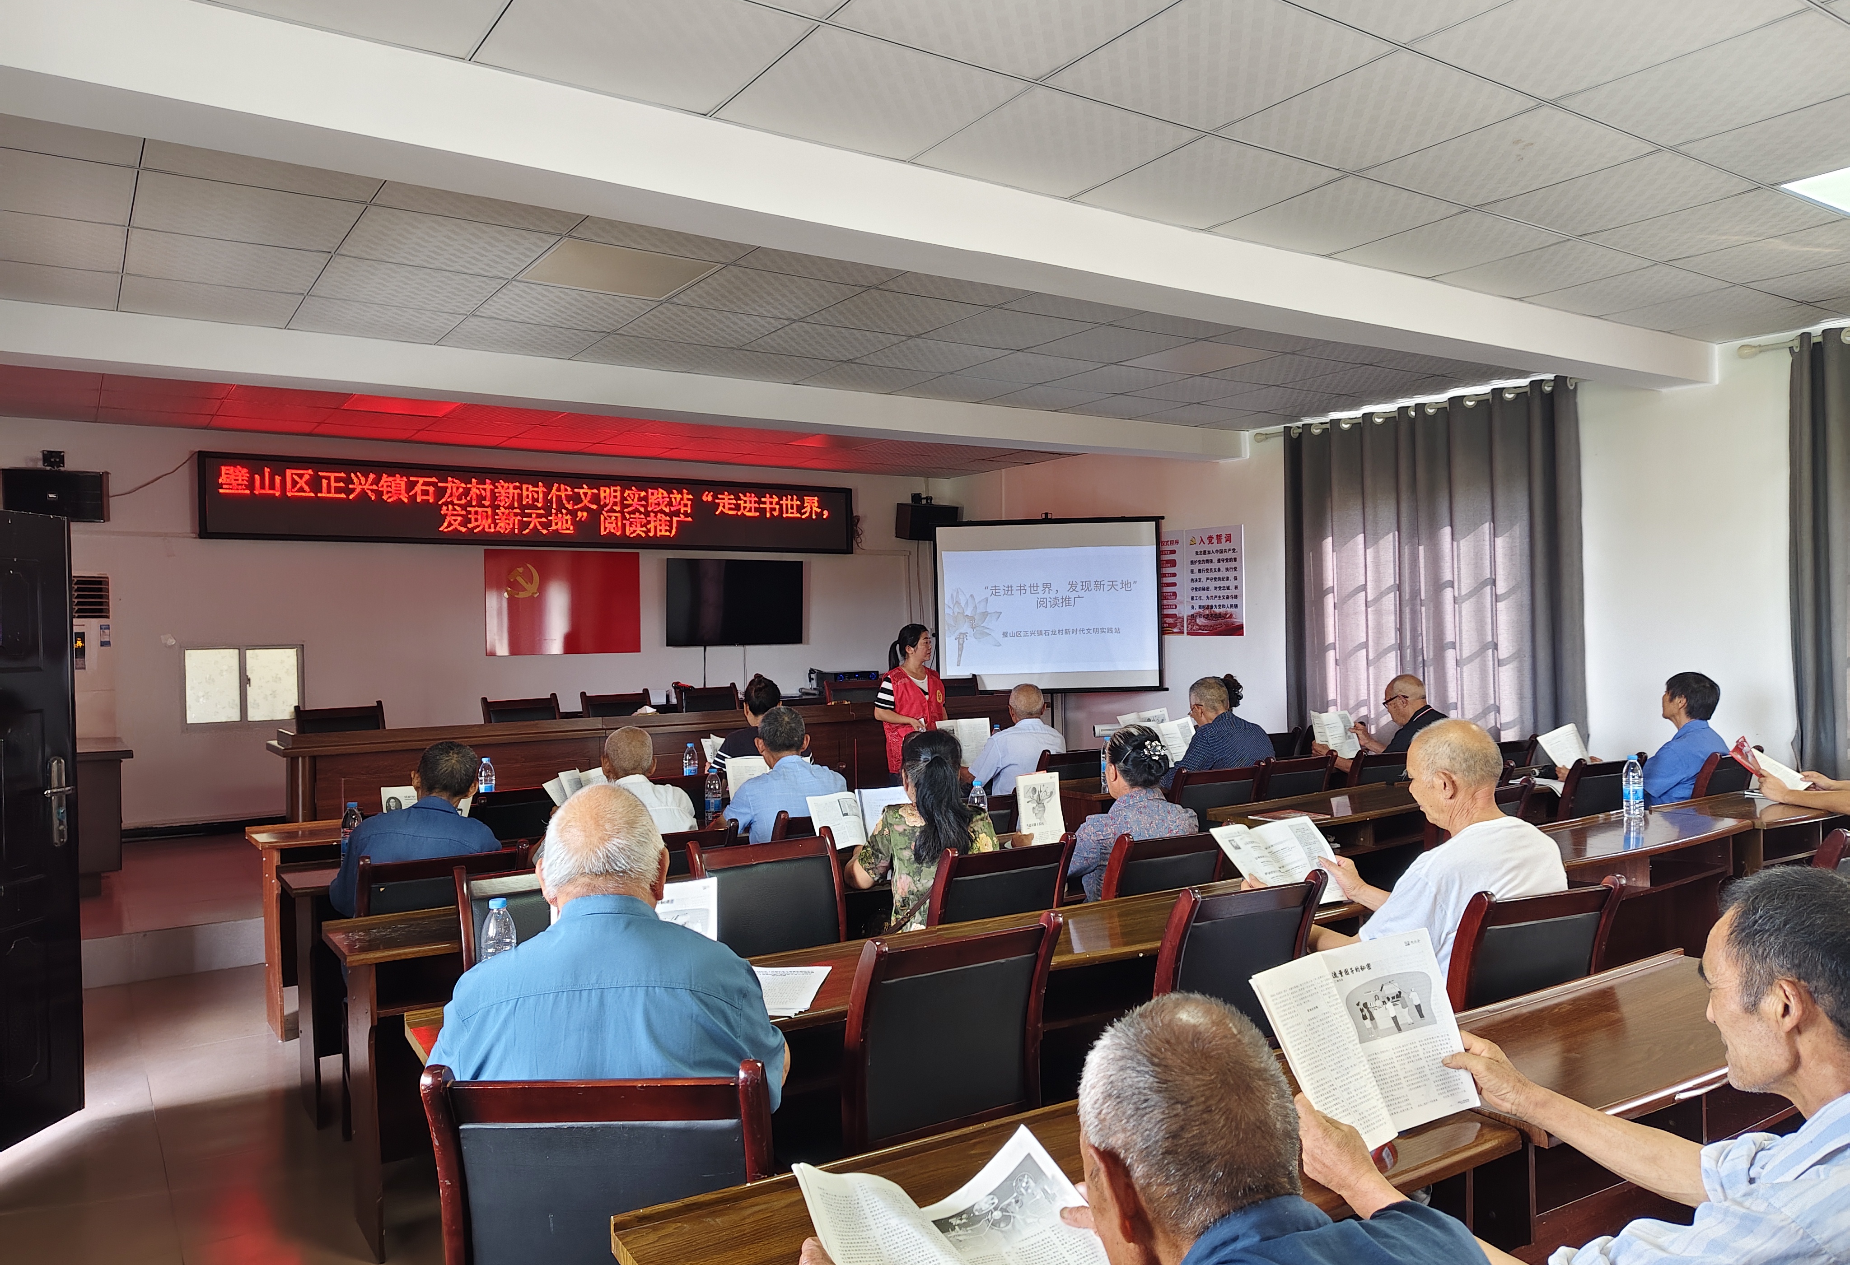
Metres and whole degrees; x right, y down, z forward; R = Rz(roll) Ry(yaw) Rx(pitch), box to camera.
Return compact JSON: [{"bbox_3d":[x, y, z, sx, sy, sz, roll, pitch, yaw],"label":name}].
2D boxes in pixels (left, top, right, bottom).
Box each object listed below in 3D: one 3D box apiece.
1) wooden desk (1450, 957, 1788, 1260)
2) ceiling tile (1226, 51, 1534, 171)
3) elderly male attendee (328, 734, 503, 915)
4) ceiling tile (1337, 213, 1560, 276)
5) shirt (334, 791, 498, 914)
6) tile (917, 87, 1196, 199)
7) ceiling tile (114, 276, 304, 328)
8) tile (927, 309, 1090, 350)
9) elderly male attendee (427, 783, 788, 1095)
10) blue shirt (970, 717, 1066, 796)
[{"bbox_3d":[1.311,1.084,2.357,1.200,0.770,0.400,-1,0,-34],"label":"wooden desk"},{"bbox_3d":[1.202,-1.379,3.417,0.601,0.020,0.601,-1,0,-34],"label":"ceiling tile"},{"bbox_3d":[-1.511,0.919,3.886,0.510,1.160,0.750,-1,0,-26],"label":"elderly male attendee"},{"bbox_3d":[1.887,-1.391,4.613,0.609,0.015,0.596,-1,0,-34],"label":"ceiling tile"},{"bbox_3d":[-1.504,0.763,3.822,0.470,0.560,0.380,-1,0,-34],"label":"shirt"},{"bbox_3d":[0.363,-1.344,3.533,0.595,0.015,0.579,-1,0,-34],"label":"tile"},{"bbox_3d":[-2.812,-1.301,5.057,0.605,0.020,0.605,-1,0,-34],"label":"ceiling tile"},{"bbox_3d":[0.377,-1.366,5.769,0.609,0.015,0.609,-1,0,-34],"label":"tile"},{"bbox_3d":[-0.477,0.850,2.040,0.540,1.250,0.750,-1,0,-12],"label":"elderly male attendee"},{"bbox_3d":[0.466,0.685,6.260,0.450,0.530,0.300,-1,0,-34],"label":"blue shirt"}]

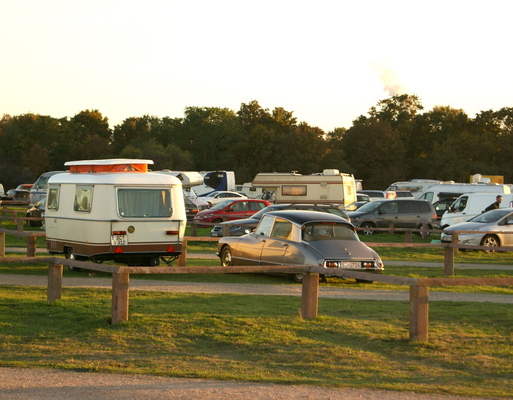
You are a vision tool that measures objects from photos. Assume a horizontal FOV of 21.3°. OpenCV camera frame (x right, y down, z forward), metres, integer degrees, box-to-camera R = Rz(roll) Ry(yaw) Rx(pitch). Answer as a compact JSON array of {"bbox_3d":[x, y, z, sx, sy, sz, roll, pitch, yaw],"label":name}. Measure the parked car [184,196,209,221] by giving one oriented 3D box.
[{"bbox_3d":[-3.918,0.860,77.500,1.700,1.440,4.300,0,0,3],"label":"parked car"}]

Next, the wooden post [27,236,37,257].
[{"bbox_3d":[-5.920,1.300,36.000,0.160,0.690,0.160,0,0,-38],"label":"wooden post"}]

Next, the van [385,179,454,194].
[{"bbox_3d":[13.046,-0.062,106.000,6.200,2.750,2.250,1,0,25],"label":"van"}]

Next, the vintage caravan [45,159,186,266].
[{"bbox_3d":[-3.480,0.365,32.700,2.020,2.620,4.300,0,0,-28],"label":"vintage caravan"}]

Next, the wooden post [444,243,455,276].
[{"bbox_3d":[4.410,1.370,31.200,0.170,0.740,0.170,0,0,-38],"label":"wooden post"}]

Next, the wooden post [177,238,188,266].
[{"bbox_3d":[-1.887,1.335,34.800,0.200,0.720,0.200,1,0,-30],"label":"wooden post"}]

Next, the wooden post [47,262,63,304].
[{"bbox_3d":[-3.348,1.360,22.700,0.200,0.690,0.200,1,0,-10],"label":"wooden post"}]

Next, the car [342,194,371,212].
[{"bbox_3d":[5.886,0.721,78.000,4.400,1.500,1.780,1,0,5],"label":"car"}]

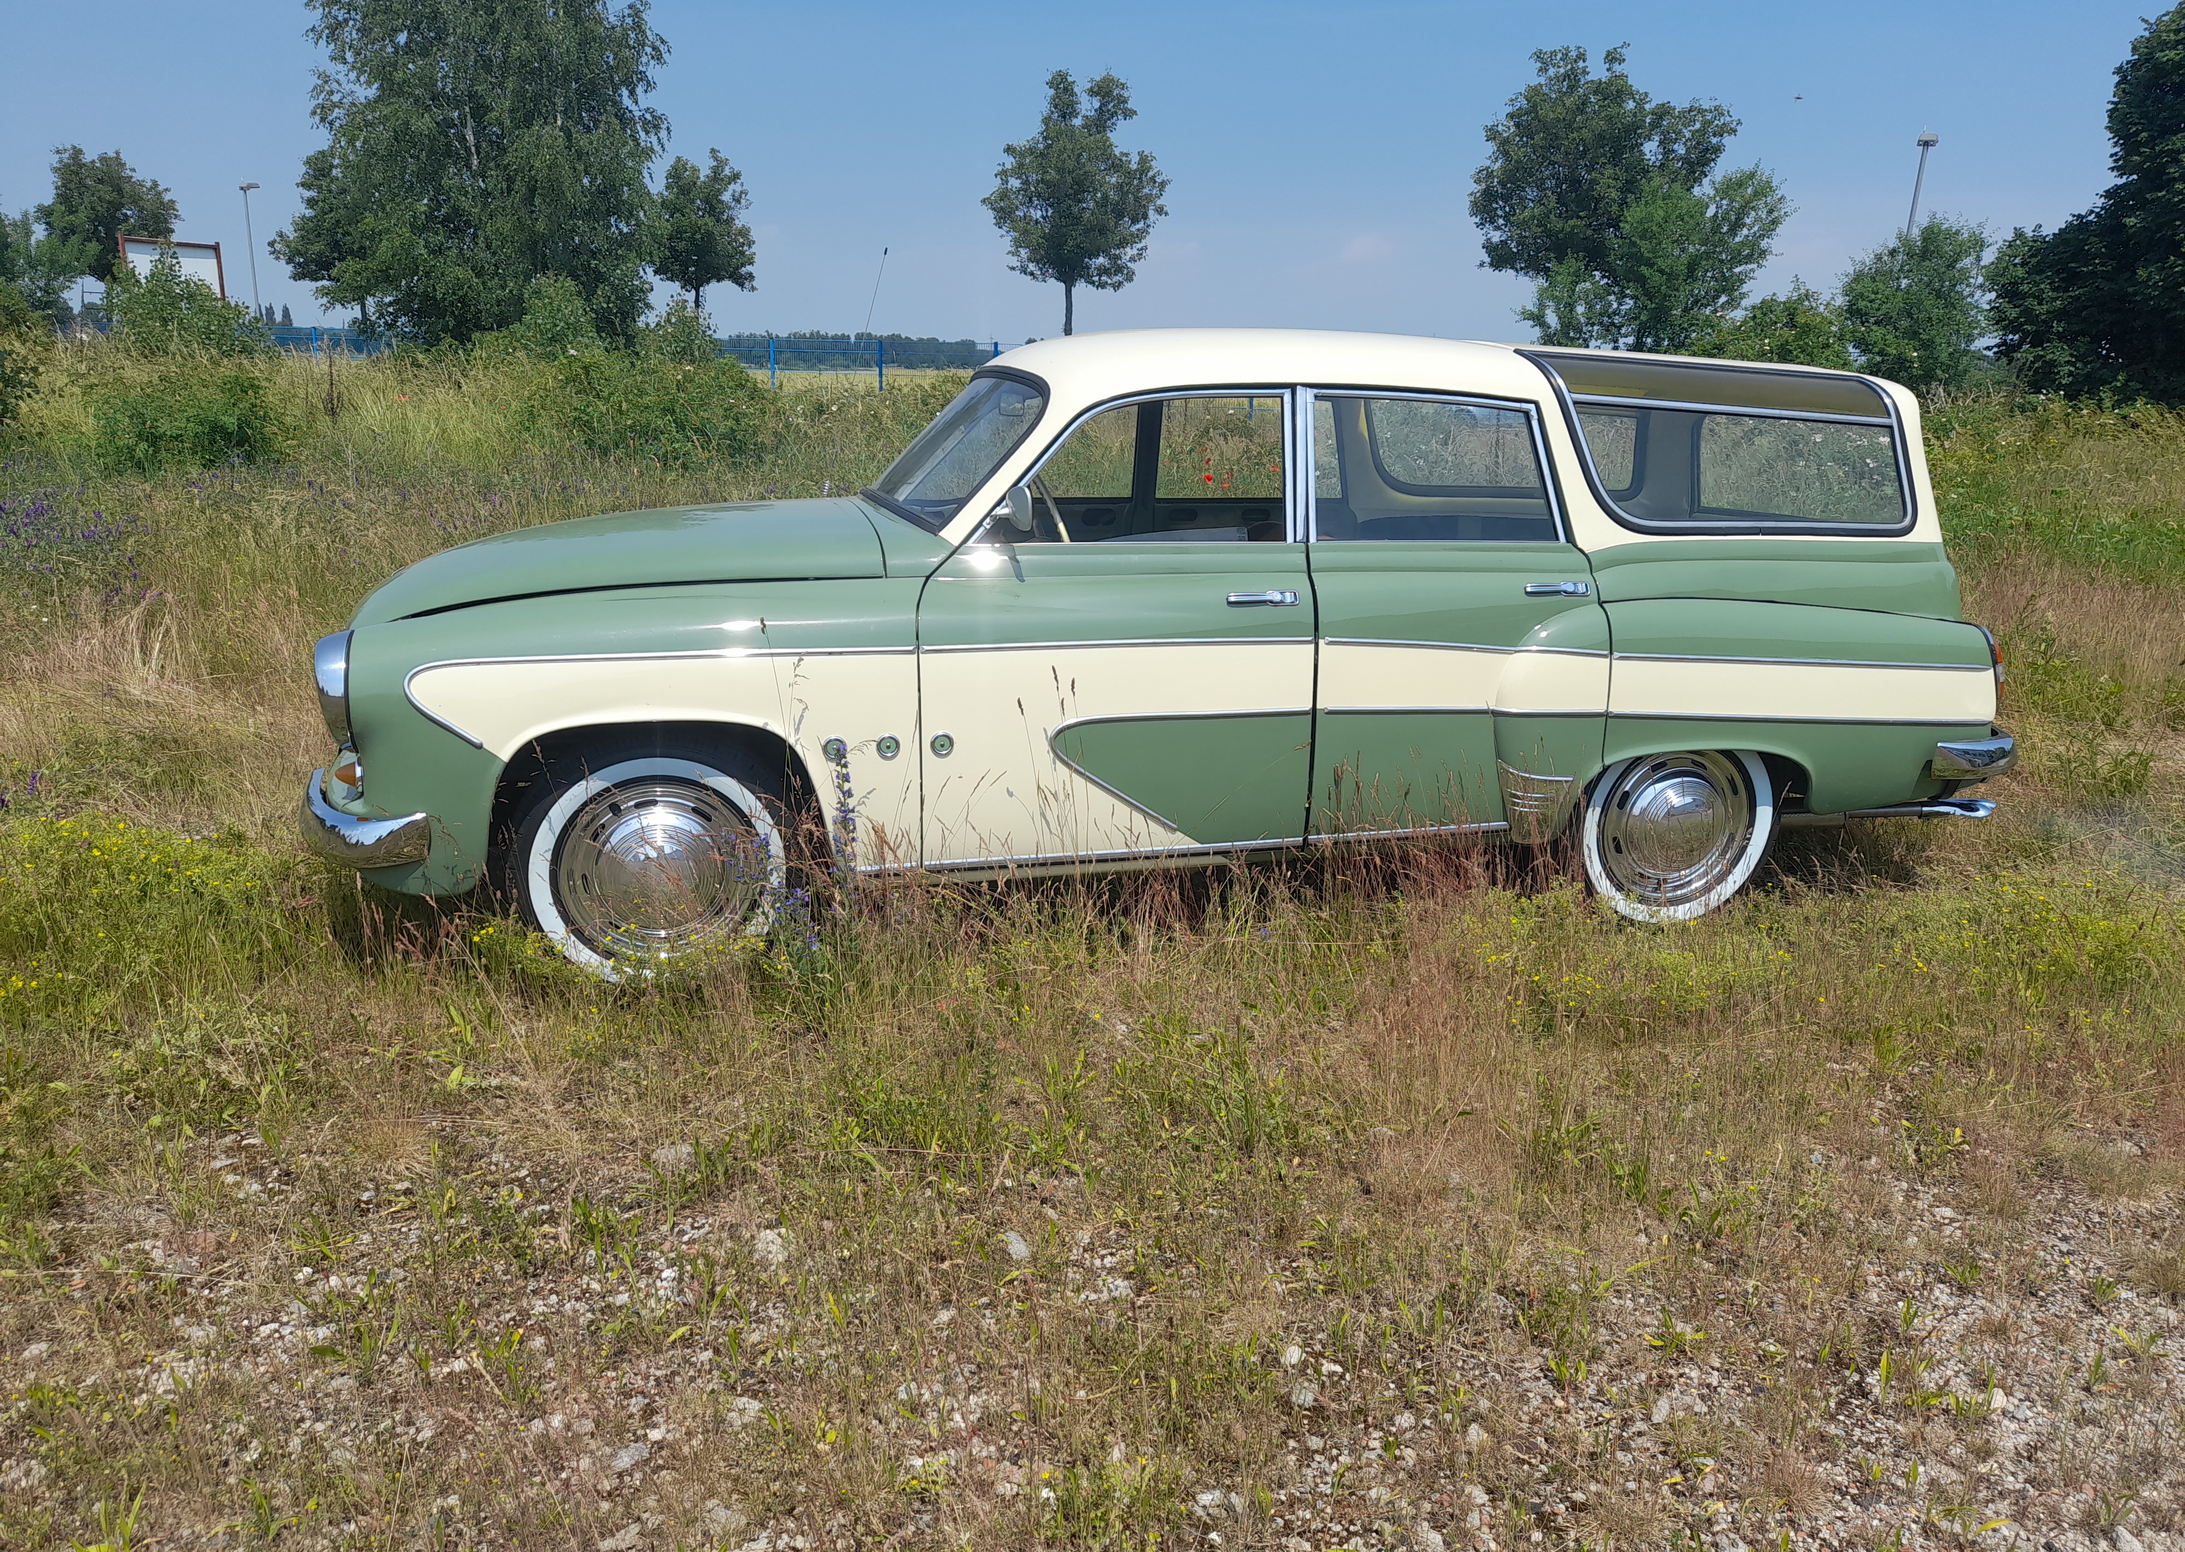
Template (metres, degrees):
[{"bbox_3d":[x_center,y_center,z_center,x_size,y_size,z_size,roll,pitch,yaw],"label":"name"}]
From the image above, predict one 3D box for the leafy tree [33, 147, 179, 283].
[{"bbox_3d":[-32.139,-16.391,51.650,4.060,7.870,4.060,1,14,0],"label":"leafy tree"}]

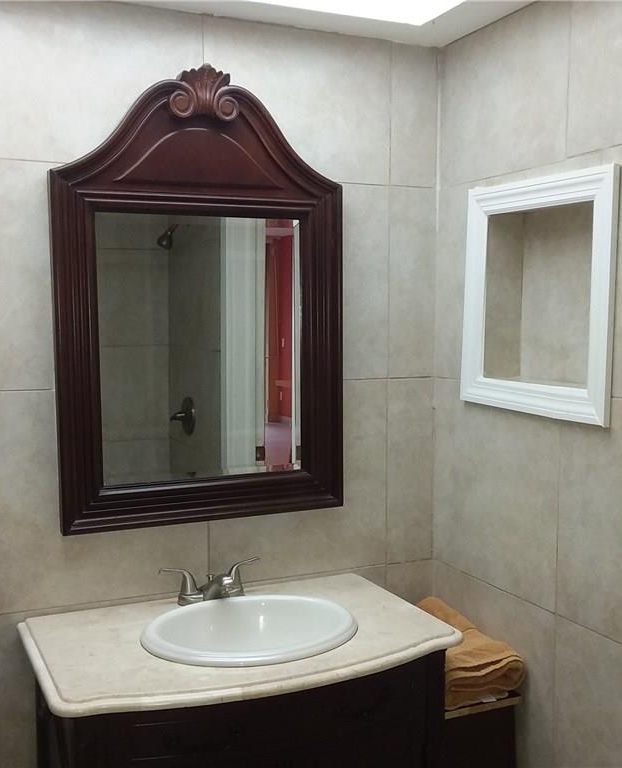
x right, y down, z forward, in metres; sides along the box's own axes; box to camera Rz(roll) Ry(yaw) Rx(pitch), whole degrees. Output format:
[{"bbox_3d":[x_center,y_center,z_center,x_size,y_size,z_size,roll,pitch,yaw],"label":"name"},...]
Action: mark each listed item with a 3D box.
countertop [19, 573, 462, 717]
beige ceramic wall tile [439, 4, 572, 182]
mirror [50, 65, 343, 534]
[{"bbox_3d":[-0.135,0.502,1.691,0.789,0.030,0.506,-2,5,-25],"label":"countertop"},{"bbox_3d":[0.409,-0.627,1.875,0.010,0.344,0.465,-2,5,-25],"label":"beige ceramic wall tile"},{"bbox_3d":[-0.223,-0.184,1.846,0.642,0.975,0.048,-2,5,-23],"label":"mirror"}]

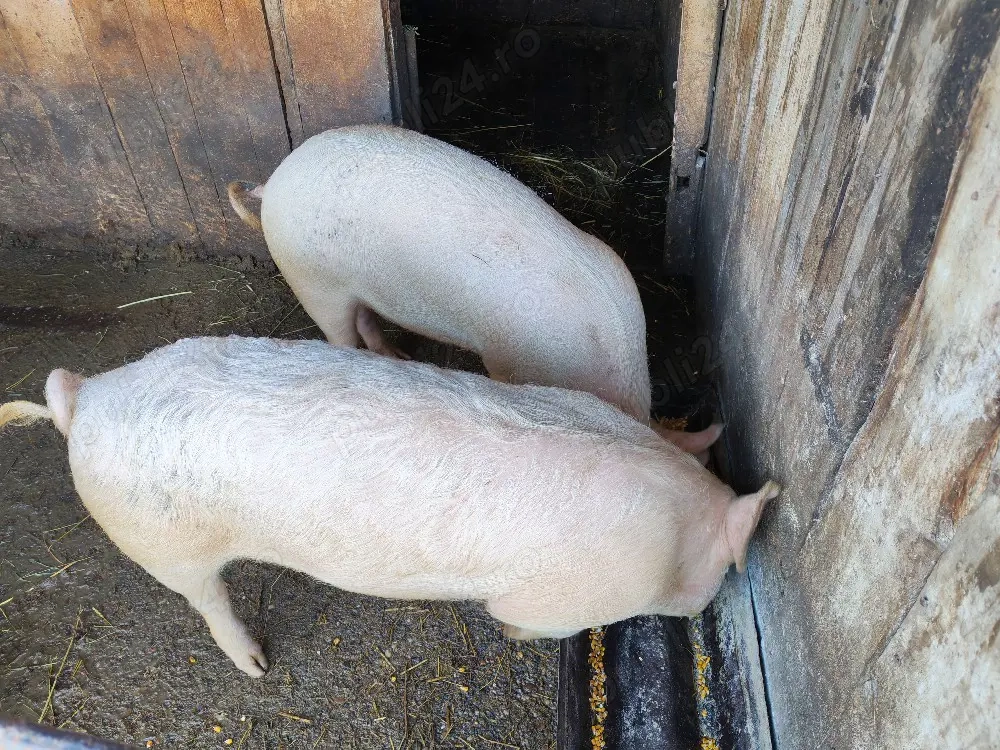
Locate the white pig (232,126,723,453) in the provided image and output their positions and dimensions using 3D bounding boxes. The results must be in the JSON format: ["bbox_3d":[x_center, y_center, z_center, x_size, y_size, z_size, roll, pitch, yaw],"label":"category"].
[{"bbox_3d":[-0.041,-0.132,1.737,1.187,0.593,0.374,26,47,30],"label":"white pig"}]

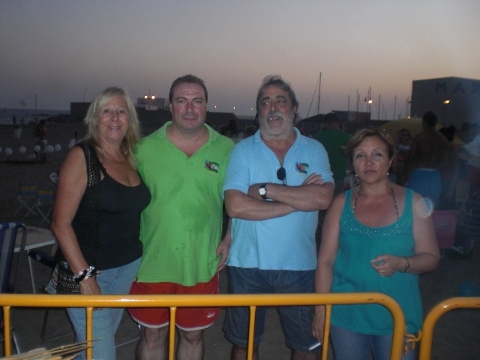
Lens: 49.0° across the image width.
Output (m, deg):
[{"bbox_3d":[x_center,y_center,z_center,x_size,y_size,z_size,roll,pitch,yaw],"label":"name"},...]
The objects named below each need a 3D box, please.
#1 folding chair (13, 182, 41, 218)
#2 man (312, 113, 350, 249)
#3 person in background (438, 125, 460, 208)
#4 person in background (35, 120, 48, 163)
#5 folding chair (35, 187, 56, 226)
[{"bbox_3d":[-3.613,0.333,9.000,0.450,0.600,0.450,-4,9,-37],"label":"folding chair"},{"bbox_3d":[1.137,0.012,6.550,0.520,1.700,0.320,2,7,6],"label":"man"},{"bbox_3d":[3.579,-0.162,9.000,0.480,1.560,0.340,-4,9,-37],"label":"person in background"},{"bbox_3d":[-7.233,-1.421,19.200,0.500,1.600,0.340,0,7,-11],"label":"person in background"},{"bbox_3d":[-3.053,0.422,8.400,0.450,0.600,0.450,-2,8,-27],"label":"folding chair"}]

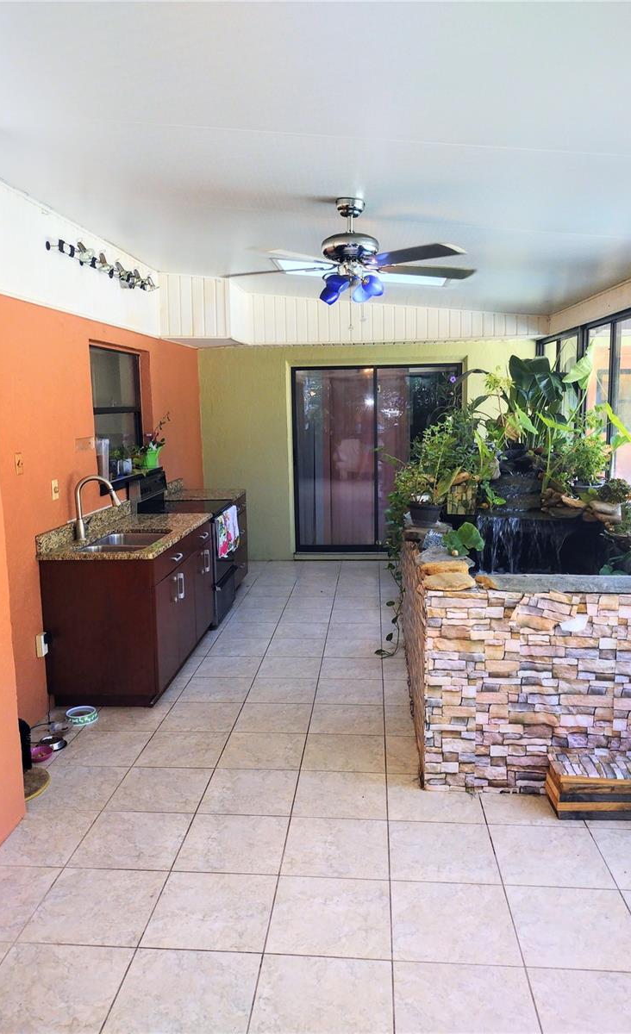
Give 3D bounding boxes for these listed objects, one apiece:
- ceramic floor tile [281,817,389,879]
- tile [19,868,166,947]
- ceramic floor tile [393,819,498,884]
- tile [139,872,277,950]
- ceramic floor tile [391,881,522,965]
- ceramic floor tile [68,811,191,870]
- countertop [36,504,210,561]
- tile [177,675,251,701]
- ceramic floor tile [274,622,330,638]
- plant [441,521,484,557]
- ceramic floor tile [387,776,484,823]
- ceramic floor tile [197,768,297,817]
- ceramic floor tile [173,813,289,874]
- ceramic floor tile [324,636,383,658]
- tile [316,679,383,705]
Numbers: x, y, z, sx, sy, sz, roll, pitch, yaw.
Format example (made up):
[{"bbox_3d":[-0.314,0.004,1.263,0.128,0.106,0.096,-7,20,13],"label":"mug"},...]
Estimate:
[{"bbox_3d":[0.087,1.308,3.189,0.405,0.010,0.417,0,8,4],"label":"ceramic floor tile"},{"bbox_3d":[-0.757,1.361,2.815,0.403,0.010,0.423,0,8,4],"label":"tile"},{"bbox_3d":[0.495,1.310,3.159,0.405,0.010,0.417,0,8,4],"label":"ceramic floor tile"},{"bbox_3d":[-0.368,1.421,2.913,0.420,0.010,0.420,0,9,5],"label":"tile"},{"bbox_3d":[0.467,1.385,2.761,0.408,0.010,0.420,0,9,4],"label":"ceramic floor tile"},{"bbox_3d":[-0.729,1.305,3.250,0.405,0.010,0.417,0,8,4],"label":"ceramic floor tile"},{"bbox_3d":[-1.181,0.059,5.352,0.659,0.138,1.701,0,8,4],"label":"countertop"},{"bbox_3d":[-0.607,1.060,4.946,0.408,0.010,0.420,0,9,4],"label":"tile"},{"bbox_3d":[-0.100,0.871,6.170,0.408,0.010,0.420,0,9,4],"label":"ceramic floor tile"},{"bbox_3d":[0.737,0.110,4.023,0.210,0.180,0.200,0,8,4],"label":"plant"},{"bbox_3d":[0.542,1.288,3.687,0.420,0.010,0.420,0,9,5],"label":"ceramic floor tile"},{"bbox_3d":[-0.301,1.284,3.759,0.420,0.010,0.420,0,9,5],"label":"ceramic floor tile"},{"bbox_3d":[-0.321,1.307,3.220,0.405,0.010,0.417,0,8,4],"label":"ceramic floor tile"},{"bbox_3d":[0.274,0.936,5.704,0.403,0.010,0.423,0,8,4],"label":"ceramic floor tile"},{"bbox_3d":[0.216,1.083,4.975,0.420,0.010,0.420,0,9,5],"label":"tile"}]

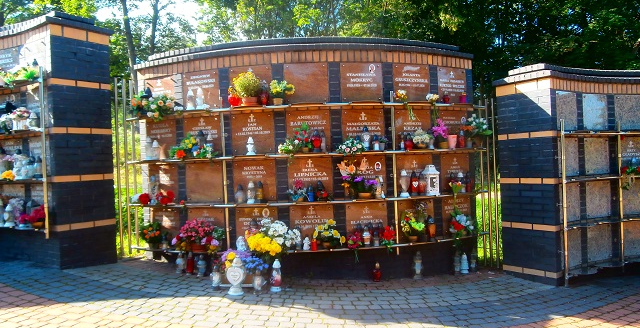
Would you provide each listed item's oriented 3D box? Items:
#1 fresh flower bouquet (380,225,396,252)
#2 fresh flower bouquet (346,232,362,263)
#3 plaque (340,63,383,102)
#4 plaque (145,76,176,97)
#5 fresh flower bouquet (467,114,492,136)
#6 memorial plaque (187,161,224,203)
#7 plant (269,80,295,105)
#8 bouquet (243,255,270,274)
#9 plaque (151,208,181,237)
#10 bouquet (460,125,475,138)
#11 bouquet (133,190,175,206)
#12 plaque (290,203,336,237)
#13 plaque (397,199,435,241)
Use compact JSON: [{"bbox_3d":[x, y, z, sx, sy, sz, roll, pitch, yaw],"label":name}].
[{"bbox_3d":[0.760,0.830,5.129,0.139,0.288,0.140,-2,0,-15],"label":"fresh flower bouquet"},{"bbox_3d":[0.372,0.878,4.979,0.170,0.320,0.150,-2,0,-9],"label":"fresh flower bouquet"},{"bbox_3d":[0.485,-0.936,5.271,0.490,0.440,0.030,-2,0,-11],"label":"plaque"},{"bbox_3d":[-1.938,-0.831,5.612,0.490,0.430,0.025,-2,0,30],"label":"plaque"},{"bbox_3d":[1.965,-0.474,5.693,0.280,0.260,0.240,-2,0,-38],"label":"fresh flower bouquet"},{"bbox_3d":[-1.353,0.214,5.396,0.490,0.450,0.030,-2,0,19],"label":"memorial plaque"},{"bbox_3d":[-0.415,-0.771,4.984,0.260,0.250,0.190,-2,0,3],"label":"plant"},{"bbox_3d":[-0.673,1.065,4.900,0.270,0.190,0.210,-2,0,8],"label":"bouquet"},{"bbox_3d":[-1.858,0.741,5.522,0.480,0.445,0.030,-2,0,30],"label":"plaque"},{"bbox_3d":[1.834,-0.404,5.746,0.135,0.160,0.125,-2,0,-33],"label":"bouquet"},{"bbox_3d":[-2.008,0.416,5.575,0.480,0.190,0.220,-2,0,30],"label":"bouquet"},{"bbox_3d":[-0.094,0.710,5.279,0.500,0.471,0.030,-2,0,-1],"label":"plaque"},{"bbox_3d":[1.118,0.644,5.347,0.482,0.455,0.030,-2,0,-22],"label":"plaque"}]

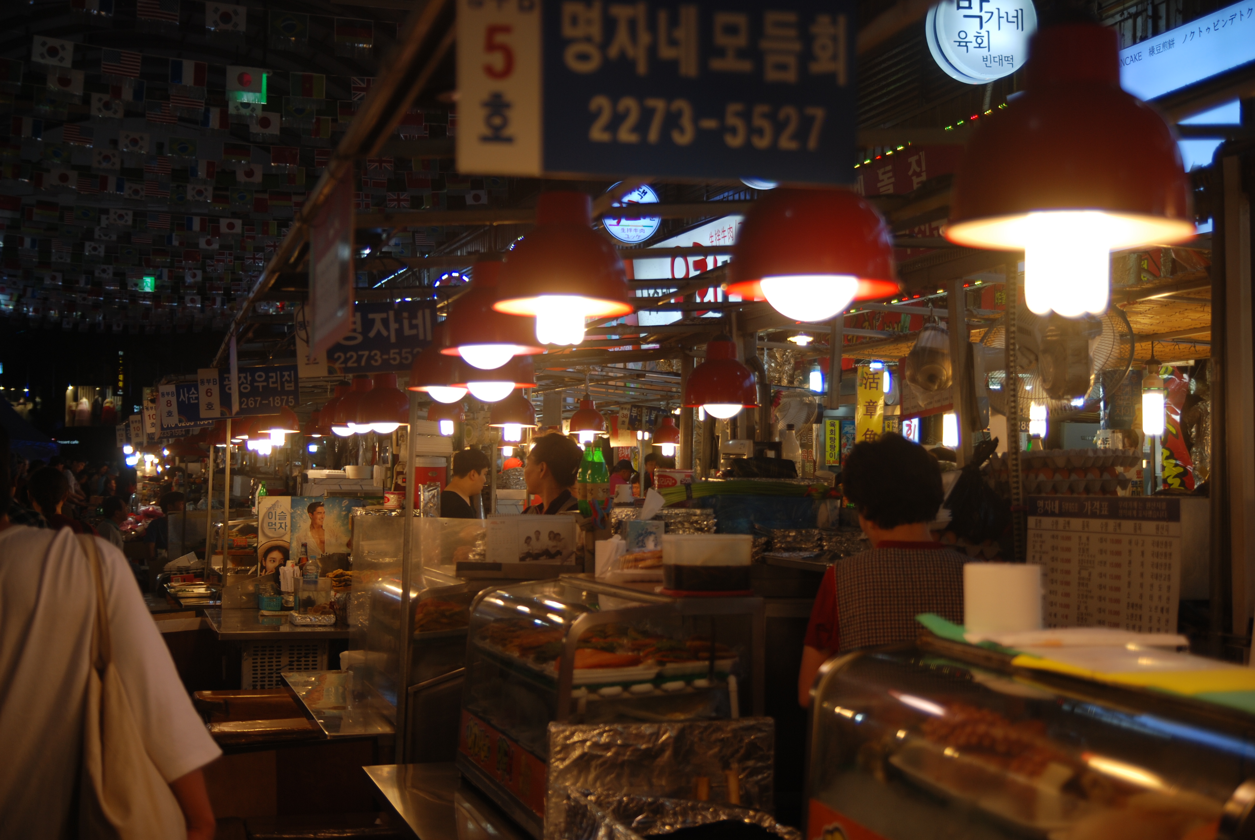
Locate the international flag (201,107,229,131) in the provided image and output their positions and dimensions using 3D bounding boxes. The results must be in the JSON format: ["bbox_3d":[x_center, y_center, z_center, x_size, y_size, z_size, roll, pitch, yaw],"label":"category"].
[{"bbox_3d":[-5.136,-3.755,20.000,0.355,0.300,0.020,1,-2,-17],"label":"international flag"}]

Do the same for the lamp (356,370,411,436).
[{"bbox_3d":[-1.052,-0.069,6.982,0.245,0.257,0.245,1,-2,-17],"label":"lamp"}]

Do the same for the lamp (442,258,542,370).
[{"bbox_3d":[-0.323,-0.253,3.870,0.250,0.265,0.250,2,-3,-17],"label":"lamp"}]

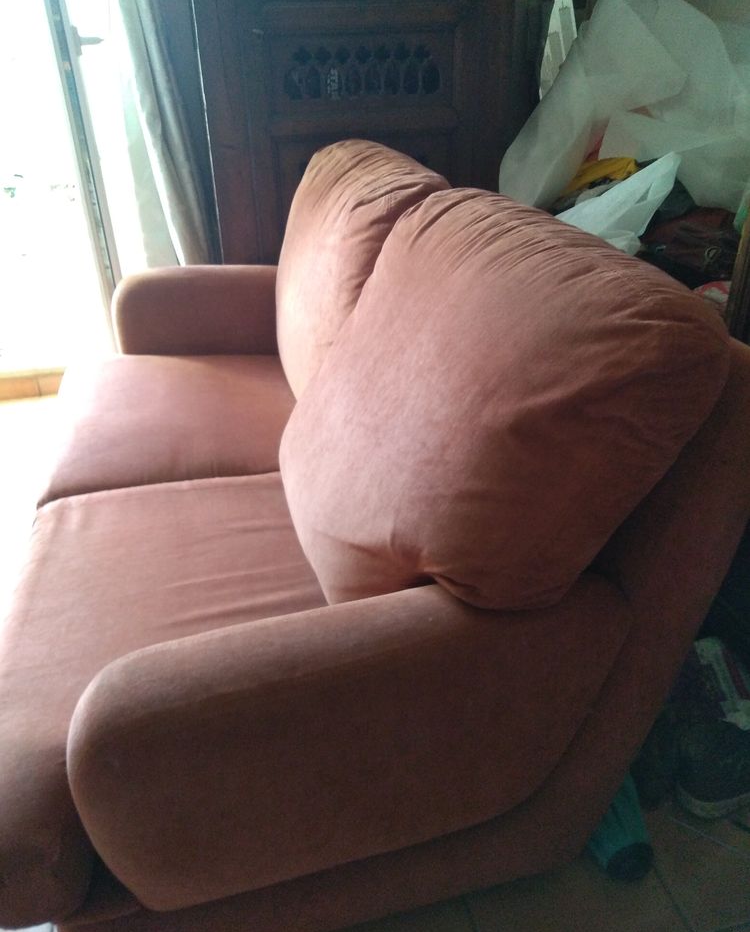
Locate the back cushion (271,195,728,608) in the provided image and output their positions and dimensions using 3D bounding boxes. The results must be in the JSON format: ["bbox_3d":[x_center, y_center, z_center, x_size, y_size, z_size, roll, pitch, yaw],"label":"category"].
[{"bbox_3d":[0.110,-0.087,1.090,0.275,0.590,0.660,20,21,-26],"label":"back cushion"}]

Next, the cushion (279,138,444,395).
[{"bbox_3d":[-0.052,-0.418,1.728,0.270,0.590,0.660,9,26,-22],"label":"cushion"}]

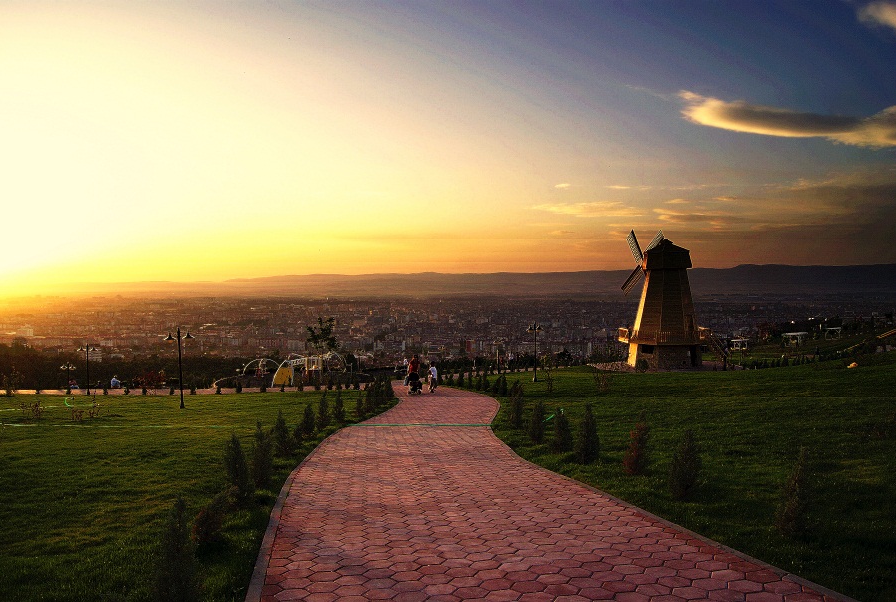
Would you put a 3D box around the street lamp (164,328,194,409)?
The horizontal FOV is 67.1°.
[{"bbox_3d":[-10.571,2.658,26.600,1.180,3.150,0.450,0,1,0],"label":"street lamp"}]

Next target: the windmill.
[{"bbox_3d":[19.316,-0.133,60.000,7.500,12.100,7.600,-1,2,-41],"label":"windmill"}]

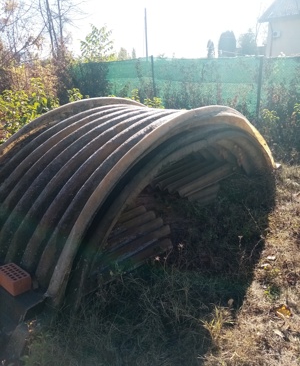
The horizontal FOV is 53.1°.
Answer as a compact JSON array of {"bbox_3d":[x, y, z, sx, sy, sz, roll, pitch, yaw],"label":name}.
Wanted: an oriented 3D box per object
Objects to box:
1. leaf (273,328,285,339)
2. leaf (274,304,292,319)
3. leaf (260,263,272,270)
[{"bbox_3d":[0.725,0.848,1.692,0.075,0.018,0.035,14,24,43],"label":"leaf"},{"bbox_3d":[0.824,0.793,1.853,0.100,0.025,0.095,6,20,26],"label":"leaf"},{"bbox_3d":[0.899,0.646,2.319,0.087,0.020,0.050,5,19,22],"label":"leaf"}]

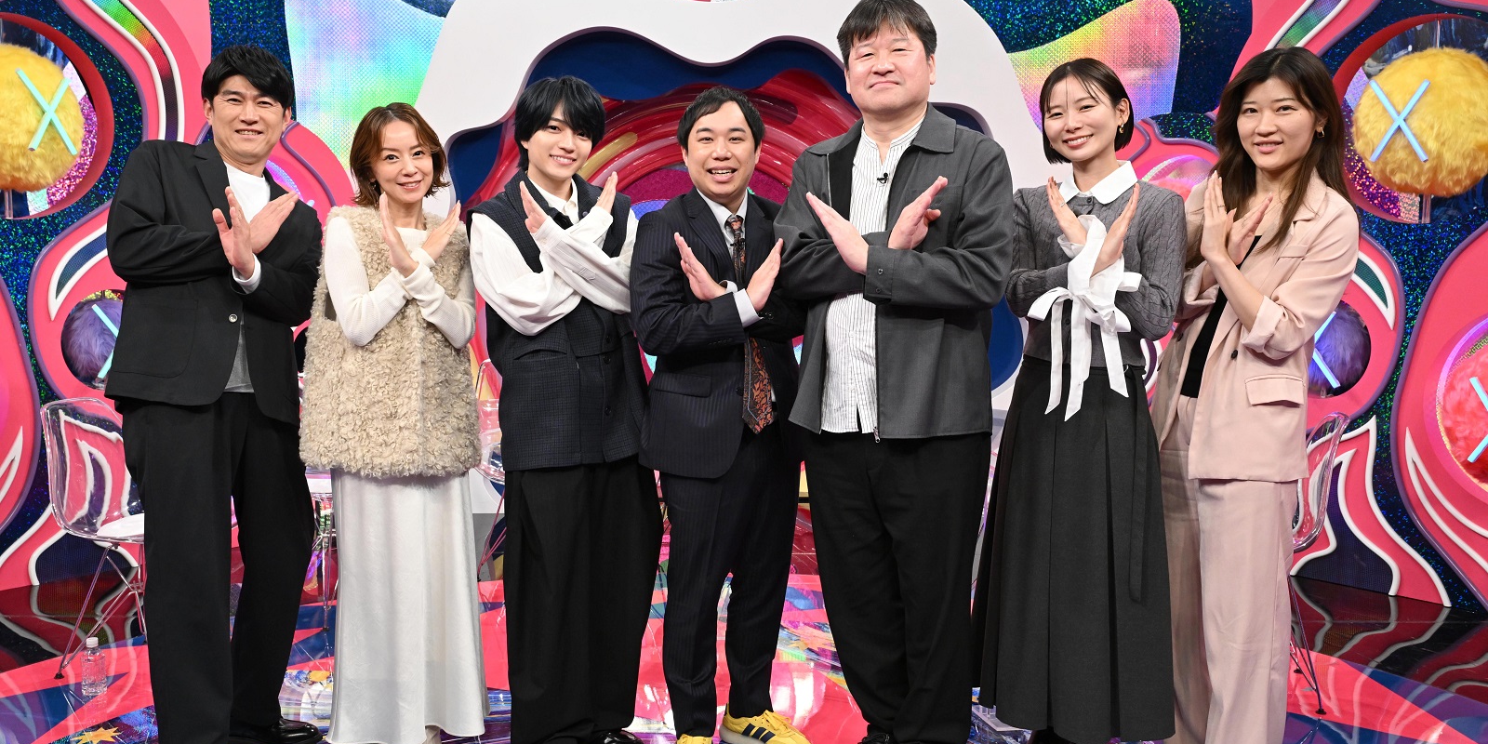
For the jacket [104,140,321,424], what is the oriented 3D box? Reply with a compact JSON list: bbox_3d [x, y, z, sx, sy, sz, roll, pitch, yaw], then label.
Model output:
[{"bbox_3d":[-1.204,-0.201,2.818,0.470,0.650,0.350,-4,7,-38],"label":"jacket"}]

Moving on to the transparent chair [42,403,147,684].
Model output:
[{"bbox_3d":[-1.798,0.488,3.748,0.530,0.825,0.455,2,6,17],"label":"transparent chair"}]

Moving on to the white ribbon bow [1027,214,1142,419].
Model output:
[{"bbox_3d":[0.730,-0.115,2.661,0.250,0.443,0.160,3,6,25],"label":"white ribbon bow"}]

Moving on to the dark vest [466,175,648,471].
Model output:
[{"bbox_3d":[-0.448,-0.122,3.033,0.450,0.725,0.285,-3,7,-32],"label":"dark vest"}]

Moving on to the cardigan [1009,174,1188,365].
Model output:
[{"bbox_3d":[0.798,-0.217,2.822,0.415,0.440,0.330,5,7,38],"label":"cardigan"}]

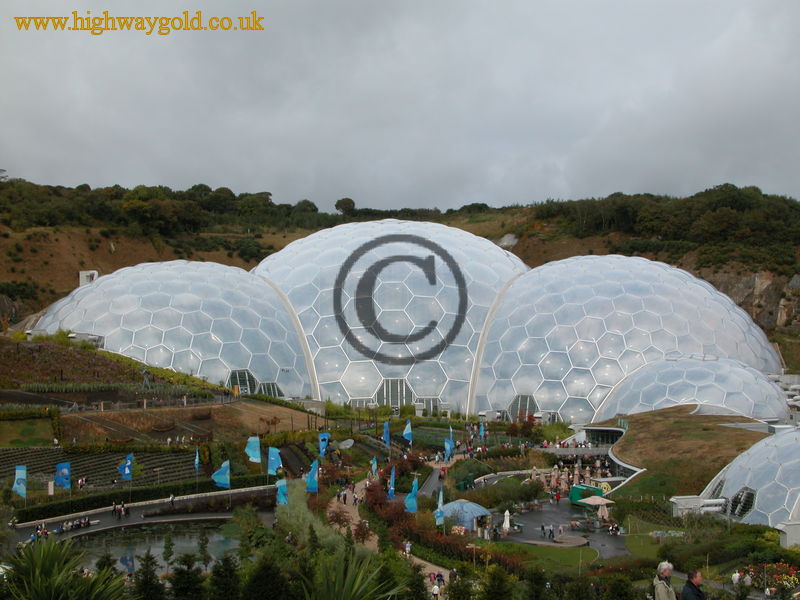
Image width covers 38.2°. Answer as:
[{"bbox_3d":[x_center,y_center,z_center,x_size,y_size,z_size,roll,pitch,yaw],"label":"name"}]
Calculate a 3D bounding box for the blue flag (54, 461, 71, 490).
[{"bbox_3d":[-43.277,22.568,148.168,2.100,3.700,0.300,0,0,-16],"label":"blue flag"}]

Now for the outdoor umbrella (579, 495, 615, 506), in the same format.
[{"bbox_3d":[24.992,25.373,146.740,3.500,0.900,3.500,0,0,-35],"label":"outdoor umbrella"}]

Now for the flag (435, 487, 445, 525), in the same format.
[{"bbox_3d":[4.238,22.050,123.983,1.400,3.950,0.300,0,0,2],"label":"flag"}]

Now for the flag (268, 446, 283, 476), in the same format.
[{"bbox_3d":[-17.083,22.160,158.550,2.000,3.900,0.300,0,0,-6],"label":"flag"}]

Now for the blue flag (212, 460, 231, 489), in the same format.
[{"bbox_3d":[-24.008,23.470,155.415,2.400,3.900,0.300,0,0,-9],"label":"blue flag"}]

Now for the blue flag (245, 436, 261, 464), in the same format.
[{"bbox_3d":[-21.277,21.784,167.250,2.100,3.900,0.300,0,0,-7],"label":"blue flag"}]

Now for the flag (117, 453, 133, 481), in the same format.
[{"bbox_3d":[-35.998,21.795,151.255,2.100,3.750,0.300,0,0,-13],"label":"flag"}]

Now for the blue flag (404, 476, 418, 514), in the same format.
[{"bbox_3d":[1.315,22.353,132.116,1.600,4.000,0.300,0,0,1],"label":"blue flag"}]

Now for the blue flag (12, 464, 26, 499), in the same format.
[{"bbox_3d":[-43.309,20.659,131.520,1.700,3.950,0.300,0,0,-18],"label":"blue flag"}]

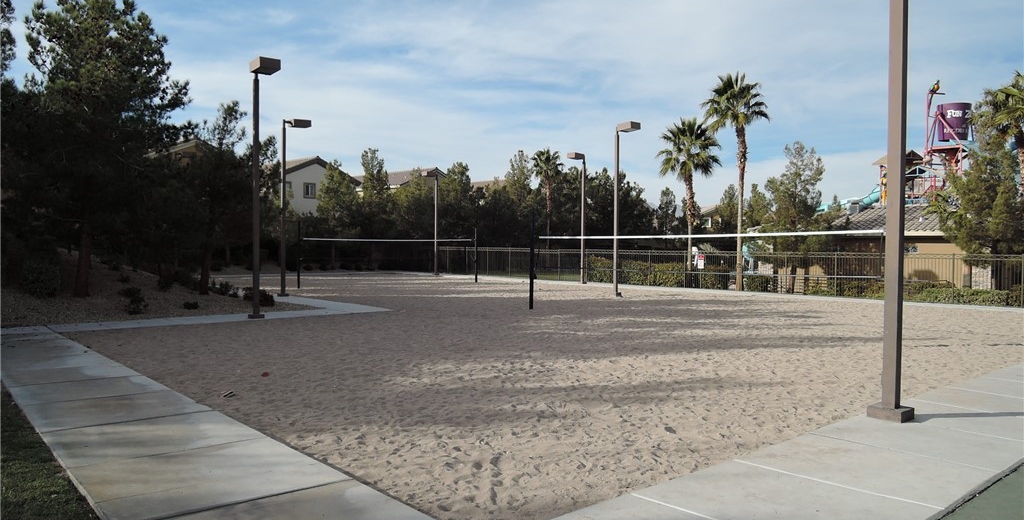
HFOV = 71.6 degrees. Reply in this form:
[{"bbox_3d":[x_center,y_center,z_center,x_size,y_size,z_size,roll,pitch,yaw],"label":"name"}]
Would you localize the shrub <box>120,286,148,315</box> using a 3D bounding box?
[{"bbox_3d":[-9.305,0.998,17.500,0.680,0.620,0.650,-1,2,-40],"label":"shrub"}]

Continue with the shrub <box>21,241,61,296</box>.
[{"bbox_3d":[-13.657,0.276,20.609,1.100,1.680,1.080,1,1,0],"label":"shrub"}]

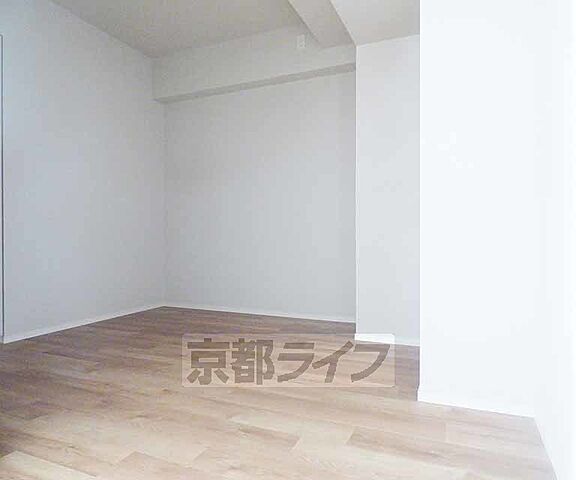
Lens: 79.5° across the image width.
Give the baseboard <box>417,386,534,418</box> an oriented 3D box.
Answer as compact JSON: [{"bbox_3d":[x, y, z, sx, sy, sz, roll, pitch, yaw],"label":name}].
[{"bbox_3d":[0.793,0.692,1.487,0.440,0.055,0.015,0,0,20],"label":"baseboard"}]

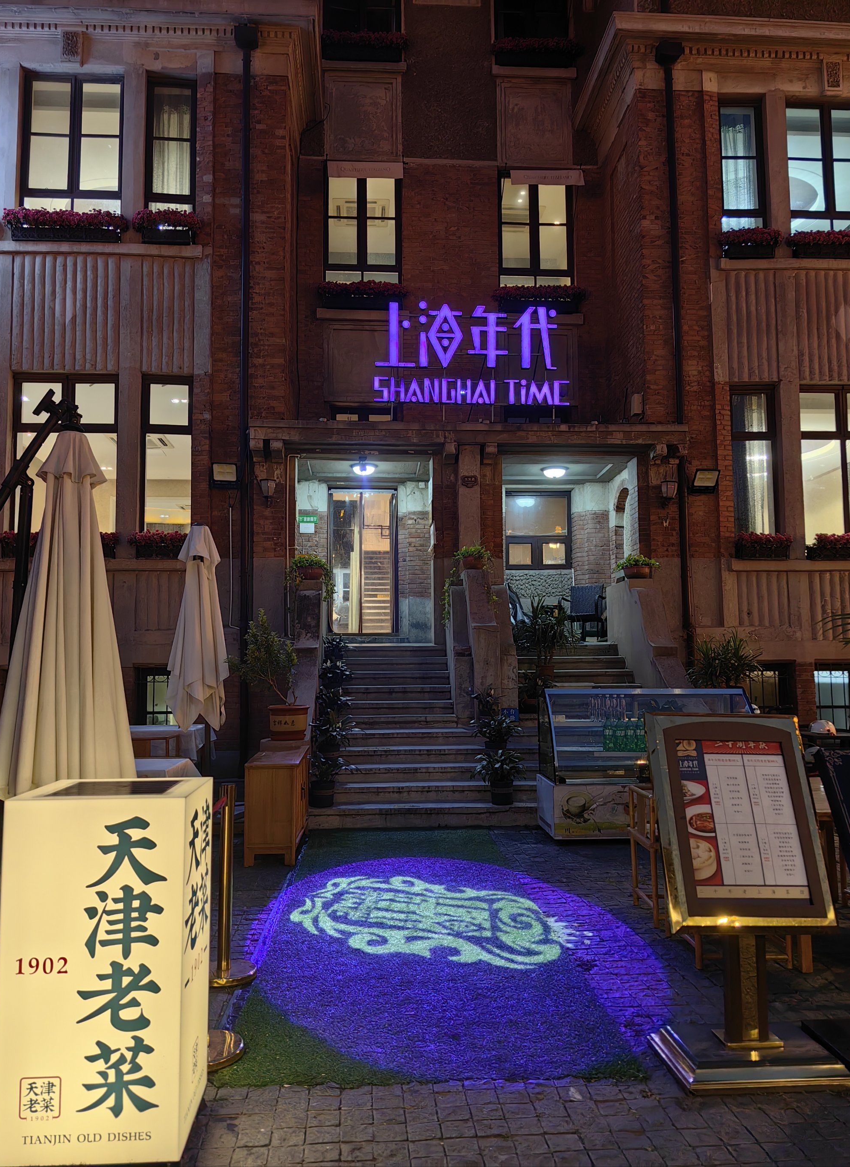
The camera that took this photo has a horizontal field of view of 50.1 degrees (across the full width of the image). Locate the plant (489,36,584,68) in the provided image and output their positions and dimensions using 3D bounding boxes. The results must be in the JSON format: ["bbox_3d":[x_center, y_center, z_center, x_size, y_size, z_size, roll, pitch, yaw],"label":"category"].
[{"bbox_3d":[1.688,-7.995,13.884,1.364,0.464,0.320,0,-5,-4],"label":"plant"}]

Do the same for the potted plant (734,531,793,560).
[{"bbox_3d":[4.290,-0.472,11.633,0.712,0.359,0.280,0,-5,-4],"label":"potted plant"}]

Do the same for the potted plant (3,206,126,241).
[{"bbox_3d":[-4.377,-4.335,11.109,1.488,0.470,0.320,0,-5,-4],"label":"potted plant"}]

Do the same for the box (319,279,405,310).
[{"bbox_3d":[-0.934,-4.209,13.453,1.275,0.438,0.320,0,-4,-4],"label":"box"}]

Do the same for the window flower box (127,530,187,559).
[{"bbox_3d":[-3.171,-0.455,11.080,0.796,0.353,0.280,0,-5,-4],"label":"window flower box"}]

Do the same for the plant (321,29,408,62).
[{"bbox_3d":[-0.920,-8.010,13.745,1.290,0.480,0.320,0,-4,-4],"label":"plant"}]

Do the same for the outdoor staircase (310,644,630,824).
[{"bbox_3d":[0.673,1.474,9.763,3.740,1.698,2.840,0,-5,-4],"label":"outdoor staircase"}]

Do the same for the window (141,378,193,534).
[{"bbox_3d":[-3.178,-1.524,11.216,0.629,2.131,0.140,0,-5,-4],"label":"window"}]

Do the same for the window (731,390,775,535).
[{"bbox_3d":[4.330,-1.538,12.062,0.572,2.079,0.150,-1,-4,1],"label":"window"}]

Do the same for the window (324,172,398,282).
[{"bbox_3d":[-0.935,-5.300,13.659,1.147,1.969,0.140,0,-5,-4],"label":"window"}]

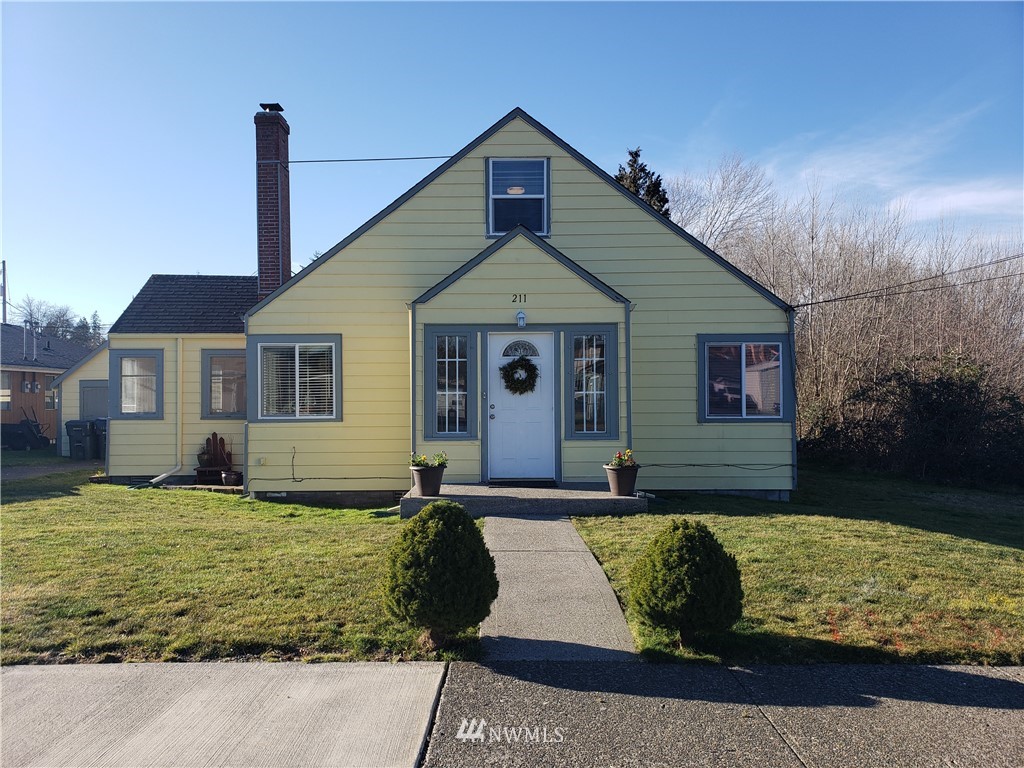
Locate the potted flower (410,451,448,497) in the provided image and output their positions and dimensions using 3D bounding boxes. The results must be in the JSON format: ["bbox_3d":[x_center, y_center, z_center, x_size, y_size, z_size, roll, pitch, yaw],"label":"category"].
[{"bbox_3d":[-1.047,1.114,9.709,0.491,0.560,0.470,0,-1,1],"label":"potted flower"}]

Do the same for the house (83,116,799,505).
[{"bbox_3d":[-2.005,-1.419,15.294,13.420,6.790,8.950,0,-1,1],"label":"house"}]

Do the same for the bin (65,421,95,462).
[{"bbox_3d":[-11.966,1.565,21.600,0.660,1.100,0.780,0,-1,-7],"label":"bin"}]

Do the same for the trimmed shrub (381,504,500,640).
[{"bbox_3d":[-0.474,1.256,5.088,0.765,0.956,0.760,0,-1,1],"label":"trimmed shrub"}]

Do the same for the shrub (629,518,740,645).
[{"bbox_3d":[1.143,1.307,5.056,0.732,0.832,0.750,0,-1,1],"label":"shrub"}]

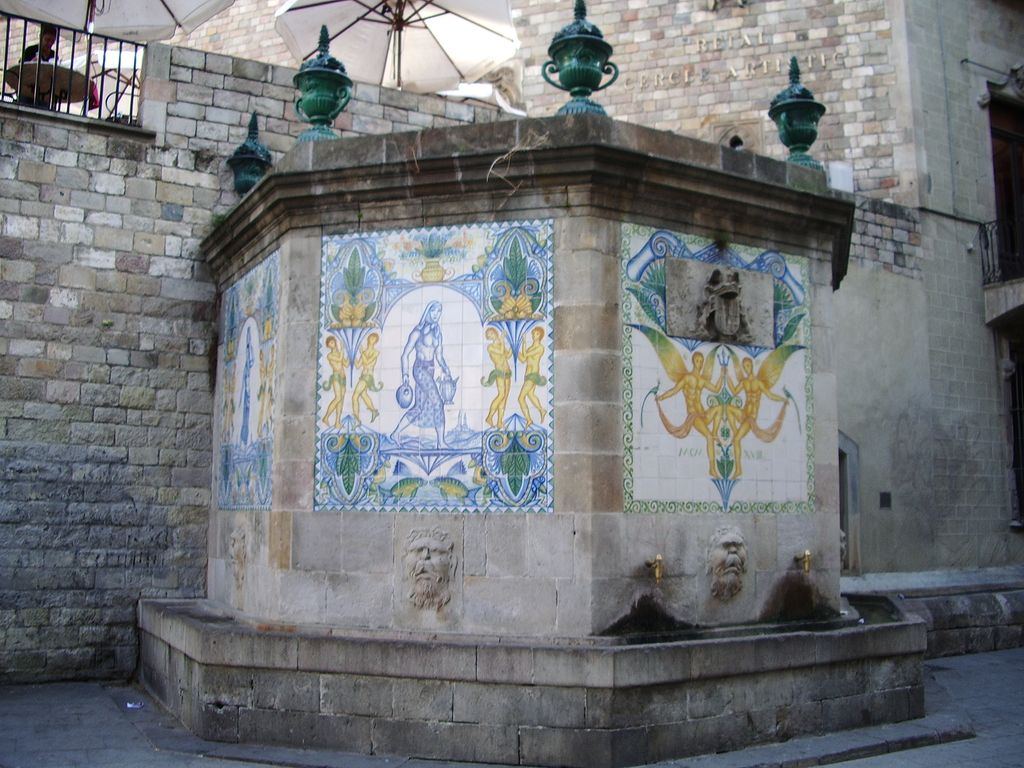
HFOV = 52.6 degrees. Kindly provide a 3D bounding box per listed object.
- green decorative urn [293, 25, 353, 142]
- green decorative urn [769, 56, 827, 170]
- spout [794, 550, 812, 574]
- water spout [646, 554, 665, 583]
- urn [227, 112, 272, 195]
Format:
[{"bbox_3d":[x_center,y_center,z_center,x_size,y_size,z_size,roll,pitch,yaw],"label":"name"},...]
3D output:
[{"bbox_3d":[-1.474,-2.313,8.036,0.520,1.010,0.455,-5,-9,39],"label":"green decorative urn"},{"bbox_3d":[2.359,-2.228,8.608,0.455,1.010,0.520,-4,-8,35],"label":"green decorative urn"},{"bbox_3d":[2.180,1.333,7.712,0.055,0.190,0.145,4,-8,-32],"label":"spout"},{"bbox_3d":[0.966,1.241,6.959,0.055,0.190,0.145,4,-8,-32],"label":"water spout"},{"bbox_3d":[-2.508,-2.098,9.914,0.455,1.010,0.520,1,-7,-6],"label":"urn"}]

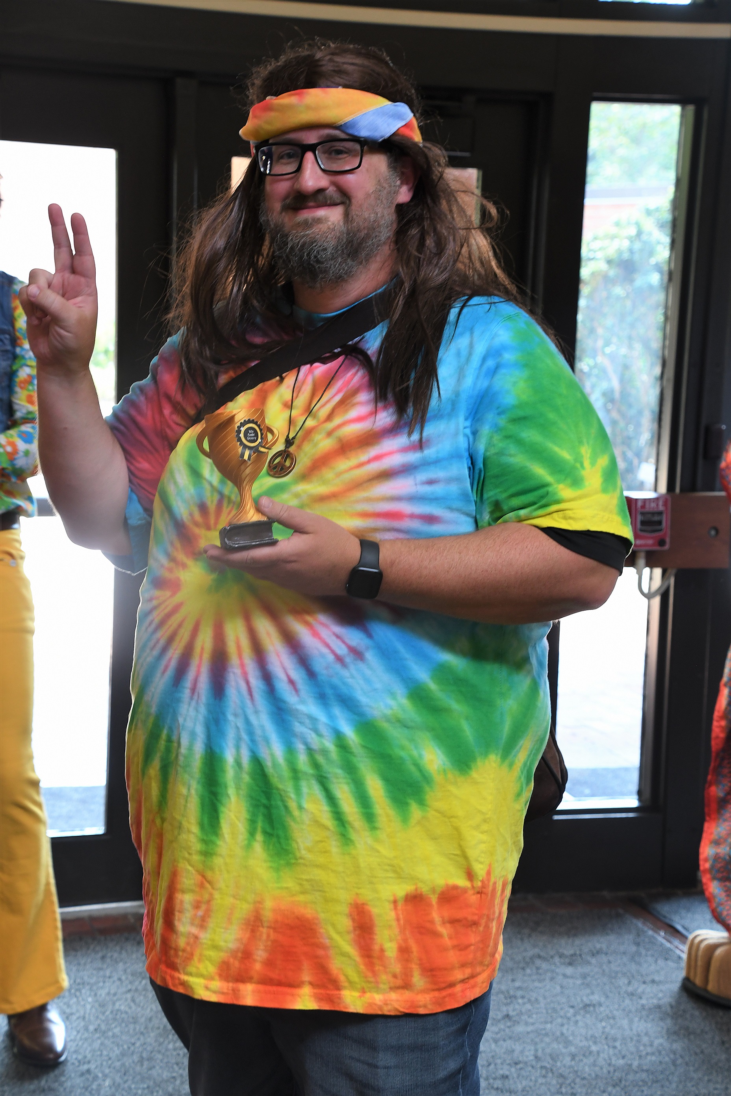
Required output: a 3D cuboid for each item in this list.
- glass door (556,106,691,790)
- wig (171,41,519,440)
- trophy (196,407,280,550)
[{"bbox_3d":[0.653,-0.237,5.880,0.250,1.800,0.050,-1,9,-19],"label":"glass door"},{"bbox_3d":[-0.021,-0.403,2.950,0.420,0.490,0.290,5,9,20],"label":"wig"},{"bbox_3d":[-0.150,-0.085,2.740,0.102,0.162,0.072,-10,6,-19],"label":"trophy"}]

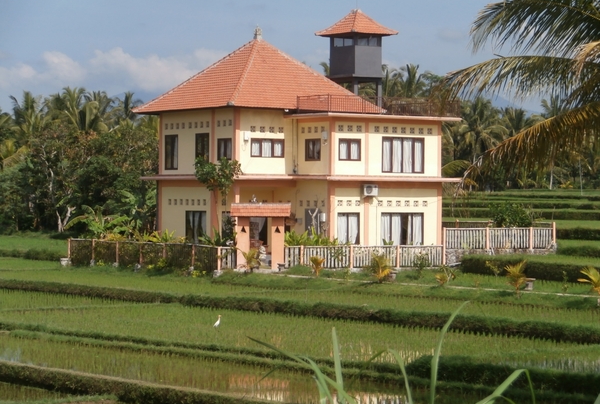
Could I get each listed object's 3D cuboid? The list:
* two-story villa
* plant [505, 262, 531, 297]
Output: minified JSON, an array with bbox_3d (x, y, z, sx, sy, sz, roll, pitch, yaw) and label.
[{"bbox_3d":[-0.162,-3.565,96.910,12.400,13.200,11.700,0,0,-36],"label":"two-story villa"},{"bbox_3d":[7.792,2.776,68.300,0.950,1.290,0.950,1,0,0],"label":"plant"}]

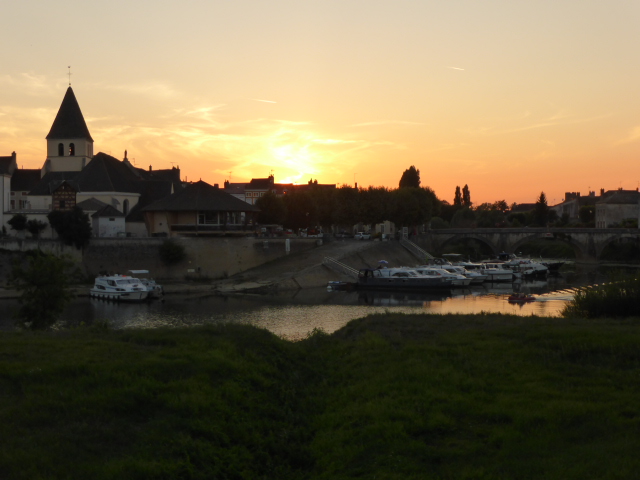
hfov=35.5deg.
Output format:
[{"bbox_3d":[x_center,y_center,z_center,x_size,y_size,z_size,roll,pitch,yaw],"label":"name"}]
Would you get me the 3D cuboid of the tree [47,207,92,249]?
[{"bbox_3d":[-33.872,-1.650,135.000,5.900,5.700,5.400,0,1,-14],"label":"tree"}]

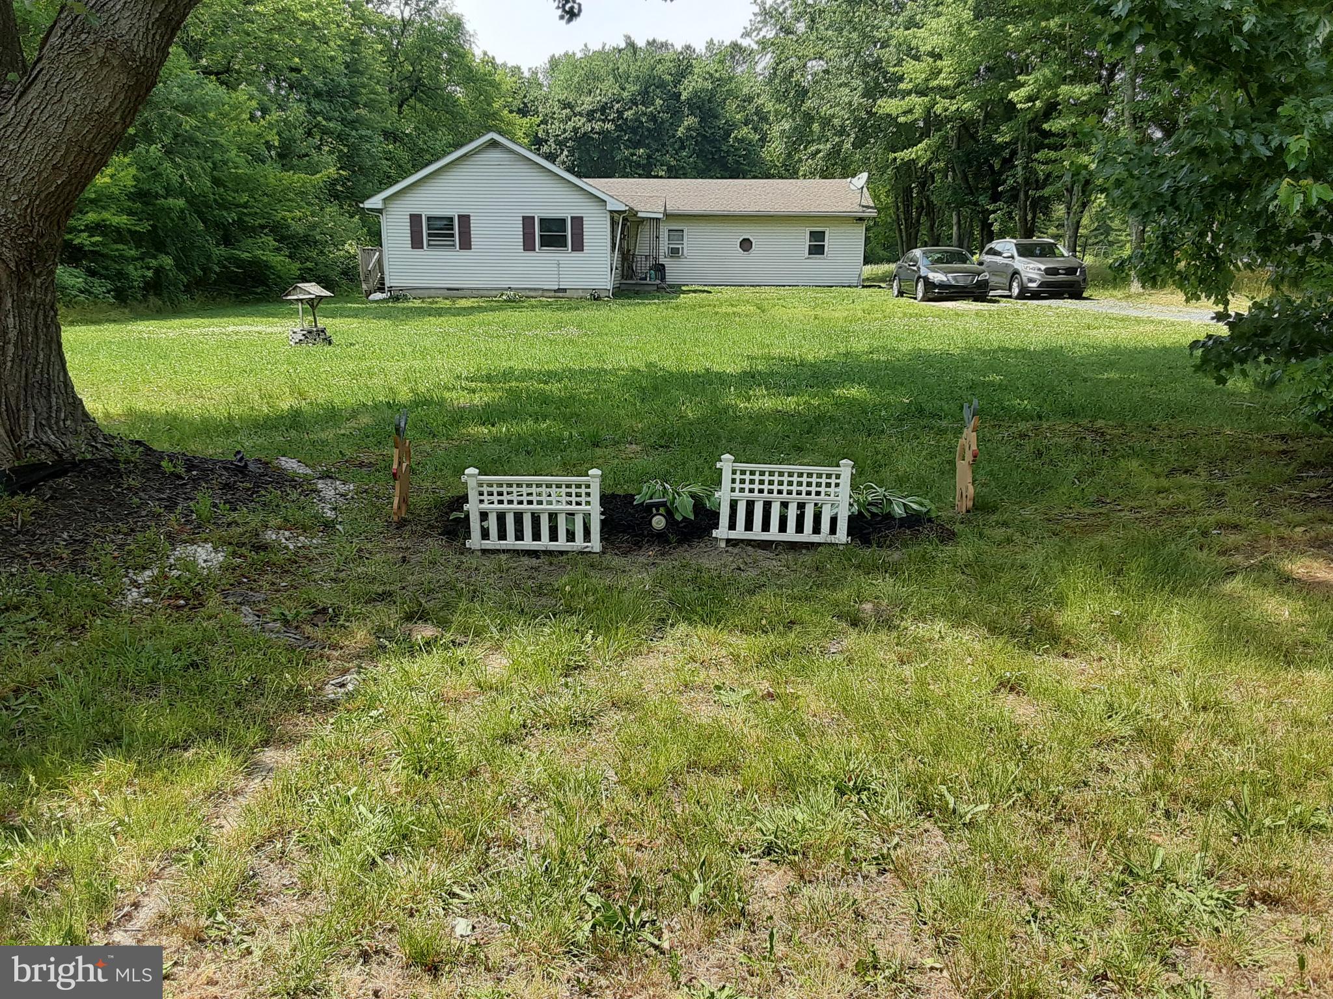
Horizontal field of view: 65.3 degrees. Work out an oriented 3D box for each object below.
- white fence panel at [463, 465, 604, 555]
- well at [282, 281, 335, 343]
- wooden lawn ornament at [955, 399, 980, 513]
[{"bbox_3d":[-0.656,0.054,5.120,0.670,0.415,0.065,0,18,2],"label":"white fence panel"},{"bbox_3d":[-5.407,-2.813,15.700,0.560,0.900,0.600,2,14,7],"label":"well"},{"bbox_3d":[1.653,-0.244,5.720,0.035,0.610,0.380,-2,14,4],"label":"wooden lawn ornament"}]

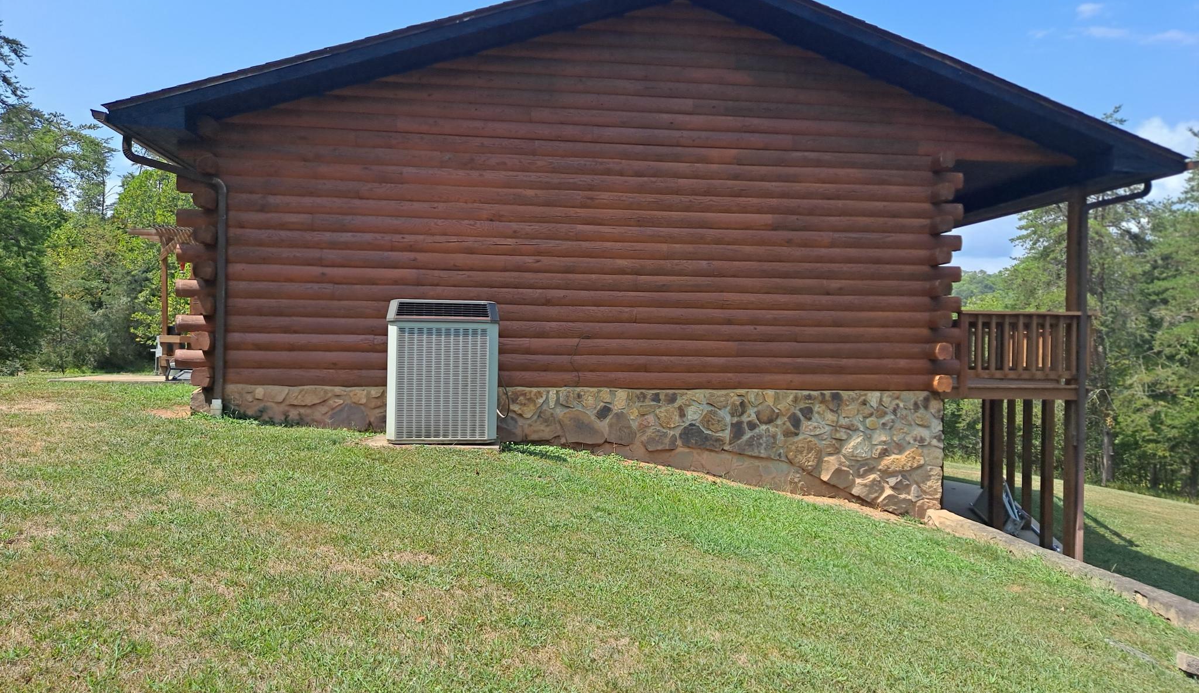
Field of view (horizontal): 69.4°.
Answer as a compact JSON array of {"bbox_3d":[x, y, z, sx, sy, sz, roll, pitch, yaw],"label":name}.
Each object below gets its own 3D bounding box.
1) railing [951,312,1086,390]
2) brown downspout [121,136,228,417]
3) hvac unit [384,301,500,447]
[{"bbox_3d":[4.655,0.029,9.521,1.590,0.839,0.130,1,0,-8],"label":"railing"},{"bbox_3d":[-4.075,-0.681,8.307,1.059,2.696,0.340,1,0,-8],"label":"brown downspout"},{"bbox_3d":[-1.363,0.205,7.689,0.940,1.200,0.880,1,0,-8],"label":"hvac unit"}]

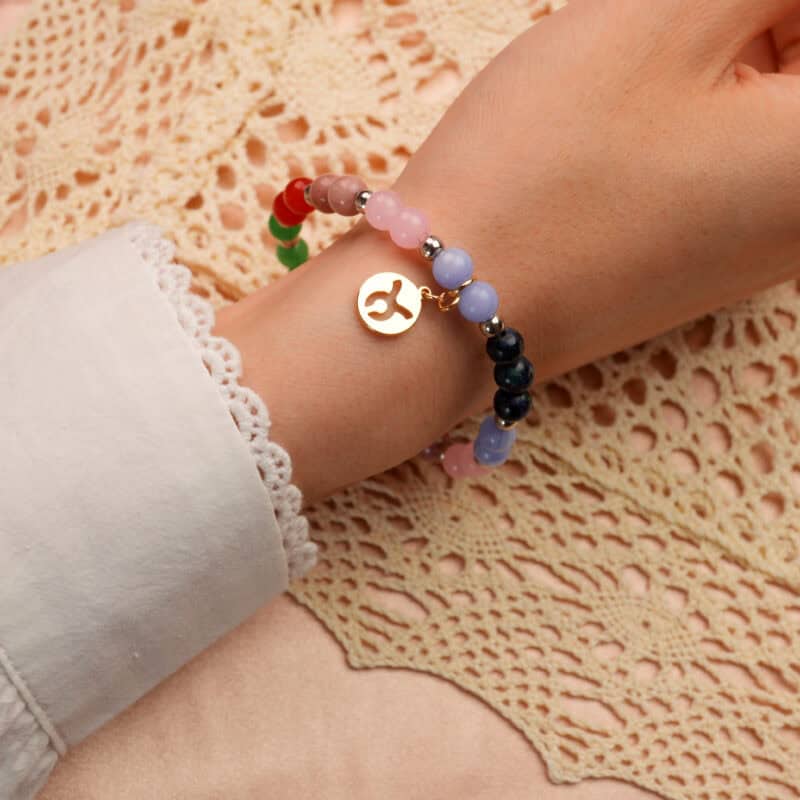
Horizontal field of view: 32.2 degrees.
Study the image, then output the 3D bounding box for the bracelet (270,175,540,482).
[{"bbox_3d":[-0.007,-0.013,0.317,0.025,0.076,0.075,-36,101,-25],"label":"bracelet"}]

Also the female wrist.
[{"bbox_3d":[-0.011,-0.008,0.306,0.056,0.042,0.048,-31,64,-20],"label":"female wrist"}]

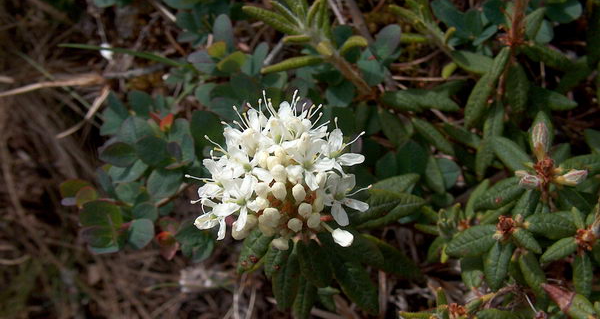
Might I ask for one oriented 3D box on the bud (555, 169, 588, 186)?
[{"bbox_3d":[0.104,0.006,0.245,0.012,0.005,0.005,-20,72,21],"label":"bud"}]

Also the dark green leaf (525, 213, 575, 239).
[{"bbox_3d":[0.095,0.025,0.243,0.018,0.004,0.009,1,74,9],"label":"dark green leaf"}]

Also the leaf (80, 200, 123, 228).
[{"bbox_3d":[-0.088,0.025,0.285,0.020,0.004,0.013,12,68,11],"label":"leaf"}]

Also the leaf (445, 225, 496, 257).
[{"bbox_3d":[0.074,0.035,0.275,0.024,0.004,0.011,-17,64,-16],"label":"leaf"}]

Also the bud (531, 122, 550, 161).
[{"bbox_3d":[0.107,-0.008,0.285,0.007,0.018,0.007,-2,14,0],"label":"bud"}]

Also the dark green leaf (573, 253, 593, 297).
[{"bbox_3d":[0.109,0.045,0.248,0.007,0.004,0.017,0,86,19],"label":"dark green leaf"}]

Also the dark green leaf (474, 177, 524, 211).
[{"bbox_3d":[0.087,0.015,0.280,0.025,0.005,0.012,-30,68,-3],"label":"dark green leaf"}]

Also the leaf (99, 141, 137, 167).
[{"bbox_3d":[-0.078,-0.002,0.275,0.016,0.004,0.011,2,78,-6],"label":"leaf"}]

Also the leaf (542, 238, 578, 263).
[{"bbox_3d":[0.111,0.039,0.275,0.018,0.005,0.007,-31,69,-6],"label":"leaf"}]

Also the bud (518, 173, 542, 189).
[{"bbox_3d":[0.101,0.010,0.280,0.012,0.006,0.006,-7,90,-29],"label":"bud"}]

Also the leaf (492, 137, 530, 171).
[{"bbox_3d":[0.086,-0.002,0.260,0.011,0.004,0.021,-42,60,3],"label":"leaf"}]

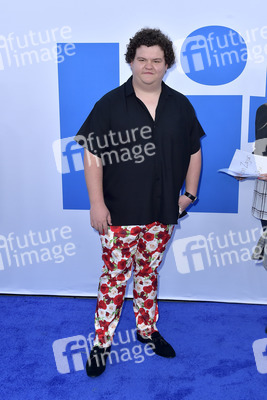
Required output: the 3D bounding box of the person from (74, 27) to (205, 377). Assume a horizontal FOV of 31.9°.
[{"bbox_3d":[0.035,0.028,2.498,0.670,1.780,0.420,-4,12,-17],"label":"person"}]

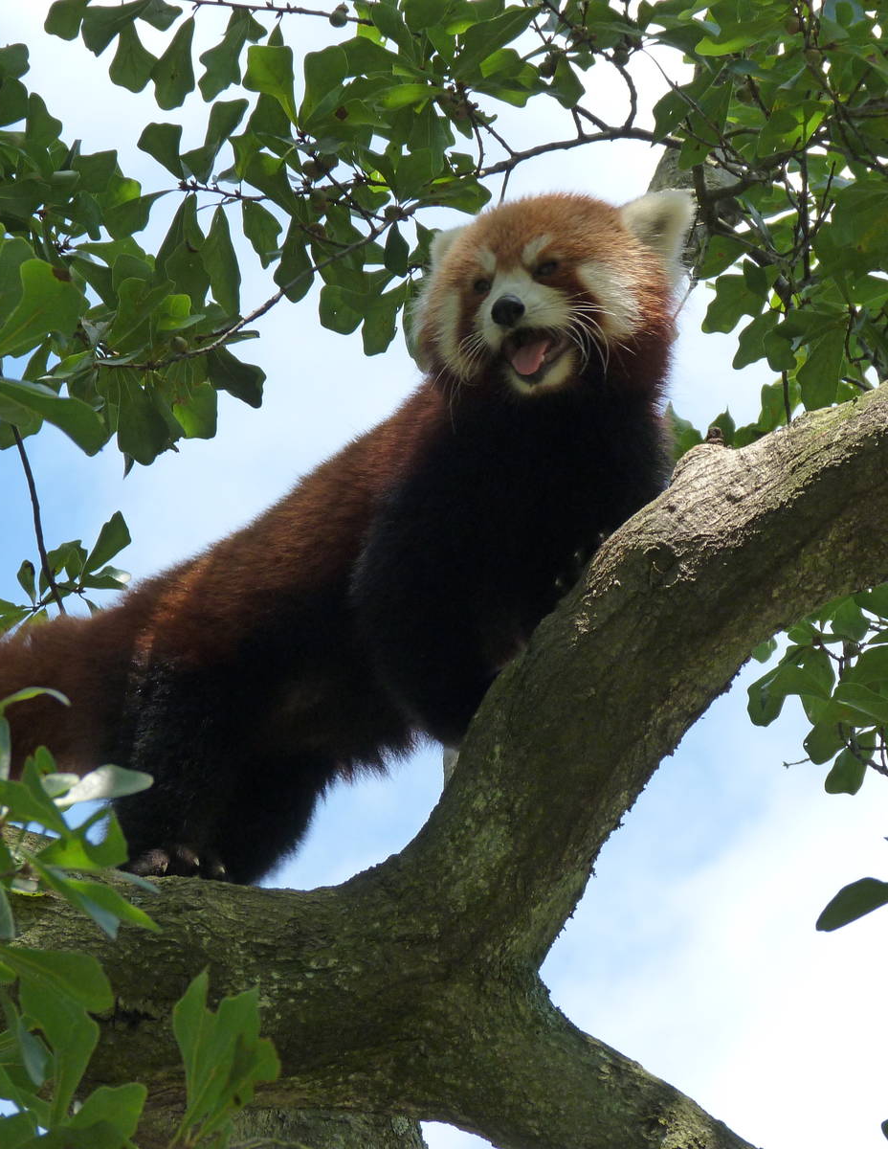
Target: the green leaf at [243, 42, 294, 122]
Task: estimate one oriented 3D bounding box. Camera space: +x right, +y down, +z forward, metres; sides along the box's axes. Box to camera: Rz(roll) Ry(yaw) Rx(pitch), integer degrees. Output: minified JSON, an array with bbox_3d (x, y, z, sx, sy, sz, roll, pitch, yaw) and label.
[{"bbox_3d":[-0.139,-0.395,4.950,0.038,0.072,0.025,-23,-11,0],"label":"green leaf"}]

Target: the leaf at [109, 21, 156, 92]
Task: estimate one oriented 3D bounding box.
[{"bbox_3d":[-0.240,-0.401,4.750,0.040,0.061,0.013,-5,15,4],"label":"leaf"}]

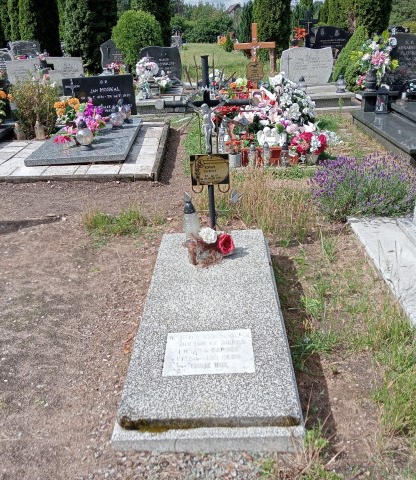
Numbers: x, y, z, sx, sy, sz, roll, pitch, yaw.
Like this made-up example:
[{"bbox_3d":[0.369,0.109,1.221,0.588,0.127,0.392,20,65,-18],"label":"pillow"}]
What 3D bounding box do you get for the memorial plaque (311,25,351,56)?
[{"bbox_3d":[2.976,-4.698,12.366,1.120,0.760,0.160,-2,23,2],"label":"memorial plaque"}]

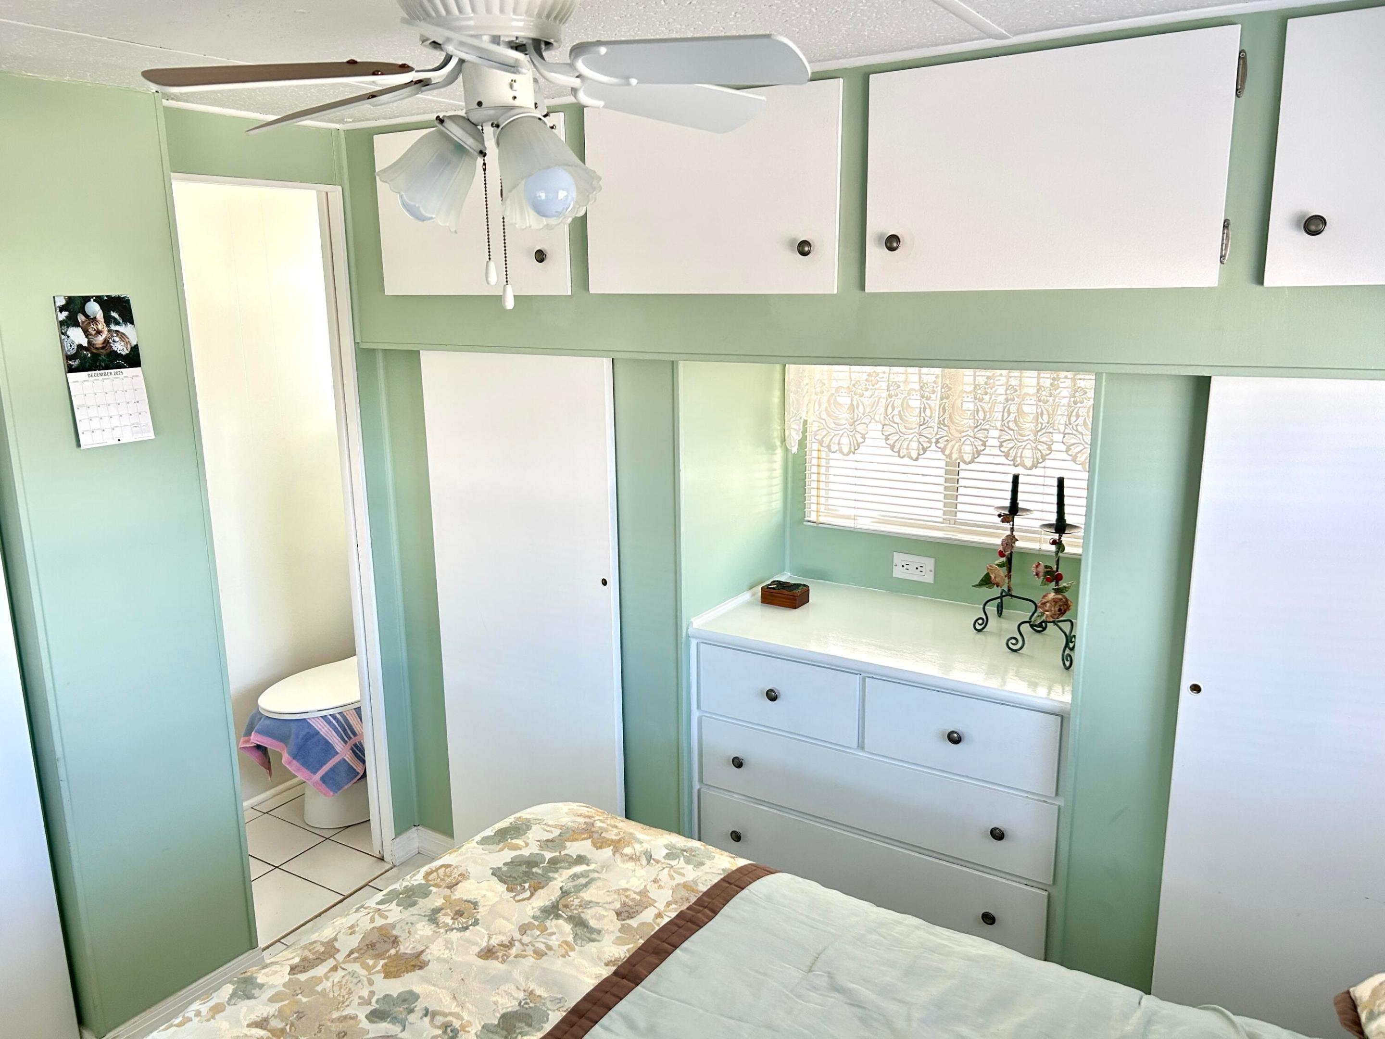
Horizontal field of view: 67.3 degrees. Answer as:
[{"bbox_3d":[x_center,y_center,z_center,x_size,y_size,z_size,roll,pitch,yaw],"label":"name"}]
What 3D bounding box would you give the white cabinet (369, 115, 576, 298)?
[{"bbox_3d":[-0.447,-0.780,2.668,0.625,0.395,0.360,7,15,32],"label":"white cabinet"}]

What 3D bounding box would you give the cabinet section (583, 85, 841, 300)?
[{"bbox_3d":[0.127,-0.712,2.333,0.616,0.399,0.380,7,15,32],"label":"cabinet section"}]

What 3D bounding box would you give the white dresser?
[{"bbox_3d":[0.518,0.715,2.610,0.915,0.925,0.545,7,15,33],"label":"white dresser"}]

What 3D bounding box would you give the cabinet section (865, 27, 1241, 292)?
[{"bbox_3d":[0.698,-0.642,1.979,0.617,0.397,0.380,7,15,32],"label":"cabinet section"}]

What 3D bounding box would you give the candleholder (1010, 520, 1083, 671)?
[{"bbox_3d":[0.789,0.160,2.283,0.150,0.298,0.150,7,15,33],"label":"candleholder"}]

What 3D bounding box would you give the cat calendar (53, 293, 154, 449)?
[{"bbox_3d":[-1.272,-0.321,2.254,0.015,0.325,0.162,7,15,33],"label":"cat calendar"}]

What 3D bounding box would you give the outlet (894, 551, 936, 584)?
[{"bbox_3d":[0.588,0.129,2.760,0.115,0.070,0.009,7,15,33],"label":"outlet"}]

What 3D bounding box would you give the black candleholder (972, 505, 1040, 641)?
[{"bbox_3d":[0.767,0.117,2.473,0.150,0.298,0.150,7,15,33],"label":"black candleholder"}]

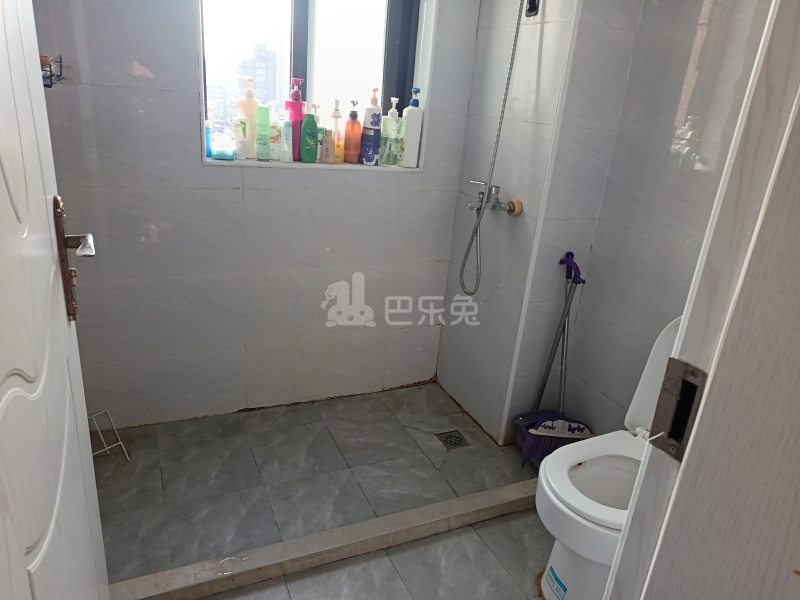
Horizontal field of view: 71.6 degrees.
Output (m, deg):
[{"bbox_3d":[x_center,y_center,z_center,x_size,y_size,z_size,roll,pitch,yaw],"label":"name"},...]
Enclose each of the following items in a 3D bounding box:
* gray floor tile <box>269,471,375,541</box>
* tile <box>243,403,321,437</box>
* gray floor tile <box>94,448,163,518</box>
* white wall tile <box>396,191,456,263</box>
[{"bbox_3d":[-0.255,0.651,1.766,0.300,0.010,0.295,-4,22,-24],"label":"gray floor tile"},{"bbox_3d":[-0.474,0.471,2.222,0.300,0.010,0.167,-5,23,-25],"label":"tile"},{"bbox_3d":[-0.921,0.600,1.776,0.300,0.010,0.300,-5,23,-25],"label":"gray floor tile"},{"bbox_3d":[0.106,-0.301,2.288,0.263,0.300,0.010,-5,22,-25],"label":"white wall tile"}]

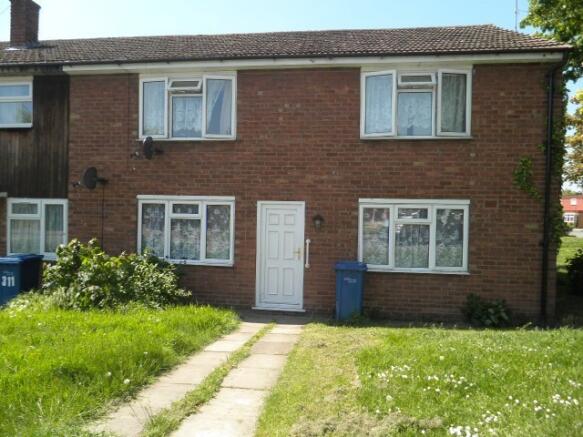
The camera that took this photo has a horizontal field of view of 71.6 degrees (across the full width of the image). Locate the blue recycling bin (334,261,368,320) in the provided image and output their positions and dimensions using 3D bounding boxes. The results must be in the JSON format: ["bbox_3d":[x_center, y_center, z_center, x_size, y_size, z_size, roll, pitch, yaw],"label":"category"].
[{"bbox_3d":[1.062,1.288,7.177,0.520,1.030,0.600,1,1,15],"label":"blue recycling bin"}]

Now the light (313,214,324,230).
[{"bbox_3d":[0.505,0.072,7.500,0.200,0.288,0.200,1,1,7],"label":"light"}]

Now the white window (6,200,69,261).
[{"bbox_3d":[-5.243,0.215,8.350,1.293,1.235,0.100,1,1,7],"label":"white window"}]

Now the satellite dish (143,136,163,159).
[{"bbox_3d":[-2.690,-1.338,7.723,0.400,0.430,0.450,1,1,3],"label":"satellite dish"}]

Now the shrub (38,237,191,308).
[{"bbox_3d":[-3.128,0.980,7.413,2.450,1.220,1.300,1,1,7],"label":"shrub"}]

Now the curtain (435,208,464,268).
[{"bbox_3d":[2.906,0.354,7.427,0.530,1.090,0.080,1,1,7],"label":"curtain"}]

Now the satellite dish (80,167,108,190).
[{"bbox_3d":[-3.869,-0.780,7.876,0.400,0.430,0.450,1,1,4],"label":"satellite dish"}]

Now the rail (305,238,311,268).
[{"bbox_3d":[0.311,0.662,7.594,0.087,0.554,0.080,1,1,7],"label":"rail"}]

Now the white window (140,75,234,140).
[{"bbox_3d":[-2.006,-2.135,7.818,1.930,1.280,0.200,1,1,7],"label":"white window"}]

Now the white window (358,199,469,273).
[{"bbox_3d":[2.231,0.325,7.420,1.995,1.347,0.130,1,1,7],"label":"white window"}]

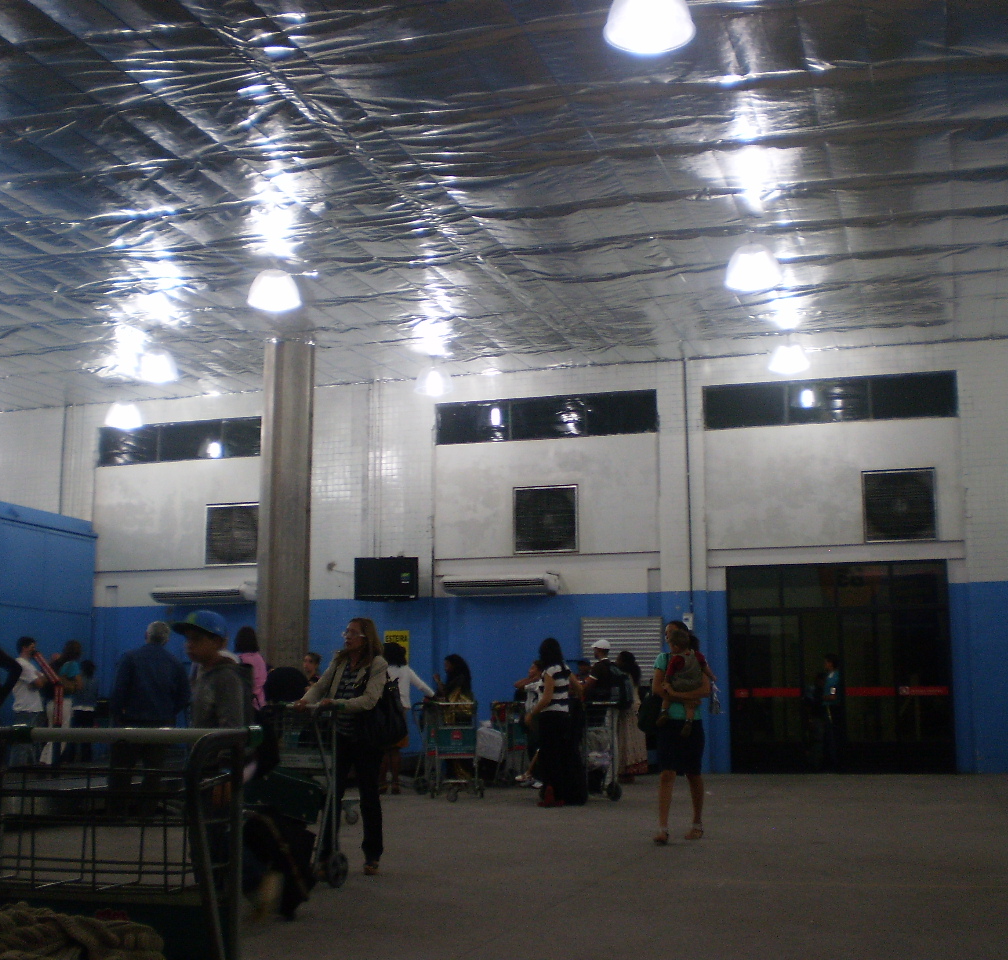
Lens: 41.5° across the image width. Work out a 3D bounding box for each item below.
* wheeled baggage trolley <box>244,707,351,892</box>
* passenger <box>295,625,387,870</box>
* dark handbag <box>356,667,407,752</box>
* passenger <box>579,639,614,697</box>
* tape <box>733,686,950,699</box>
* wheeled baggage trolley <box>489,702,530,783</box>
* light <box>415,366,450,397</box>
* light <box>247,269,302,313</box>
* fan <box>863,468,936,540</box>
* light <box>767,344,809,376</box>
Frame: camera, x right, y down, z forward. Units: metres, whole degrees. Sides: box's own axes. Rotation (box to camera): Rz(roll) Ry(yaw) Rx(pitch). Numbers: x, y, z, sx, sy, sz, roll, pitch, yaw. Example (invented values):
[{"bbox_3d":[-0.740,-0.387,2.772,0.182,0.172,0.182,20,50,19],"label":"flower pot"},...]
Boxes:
[{"bbox_3d":[-1.340,1.772,7.557,0.930,1.030,0.580,9,-13,-44],"label":"wheeled baggage trolley"},{"bbox_3d":[-0.941,1.586,7.973,0.600,1.531,0.480,9,-13,-44],"label":"passenger"},{"bbox_3d":[-0.739,1.356,7.900,0.350,0.490,0.170,7,-12,-36],"label":"dark handbag"},{"bbox_3d":[1.117,2.680,15.236,0.500,1.699,0.450,0,-9,0],"label":"passenger"},{"bbox_3d":[4.667,2.934,18.407,2.900,0.125,0.030,-3,-10,17],"label":"tape"},{"bbox_3d":[0.211,3.179,16.086,0.580,1.040,0.880,4,-10,-26],"label":"wheeled baggage trolley"},{"bbox_3d":[-1.069,-1.487,20.193,0.530,0.420,0.530,0,-9,0],"label":"light"},{"bbox_3d":[-2.603,-2.150,15.100,0.620,0.420,0.620,0,-9,0],"label":"light"},{"bbox_3d":[5.679,0.364,19.103,1.000,1.060,0.220,-3,-10,16],"label":"fan"},{"bbox_3d":[4.015,-1.697,18.751,0.540,0.420,0.540,0,-10,0],"label":"light"}]

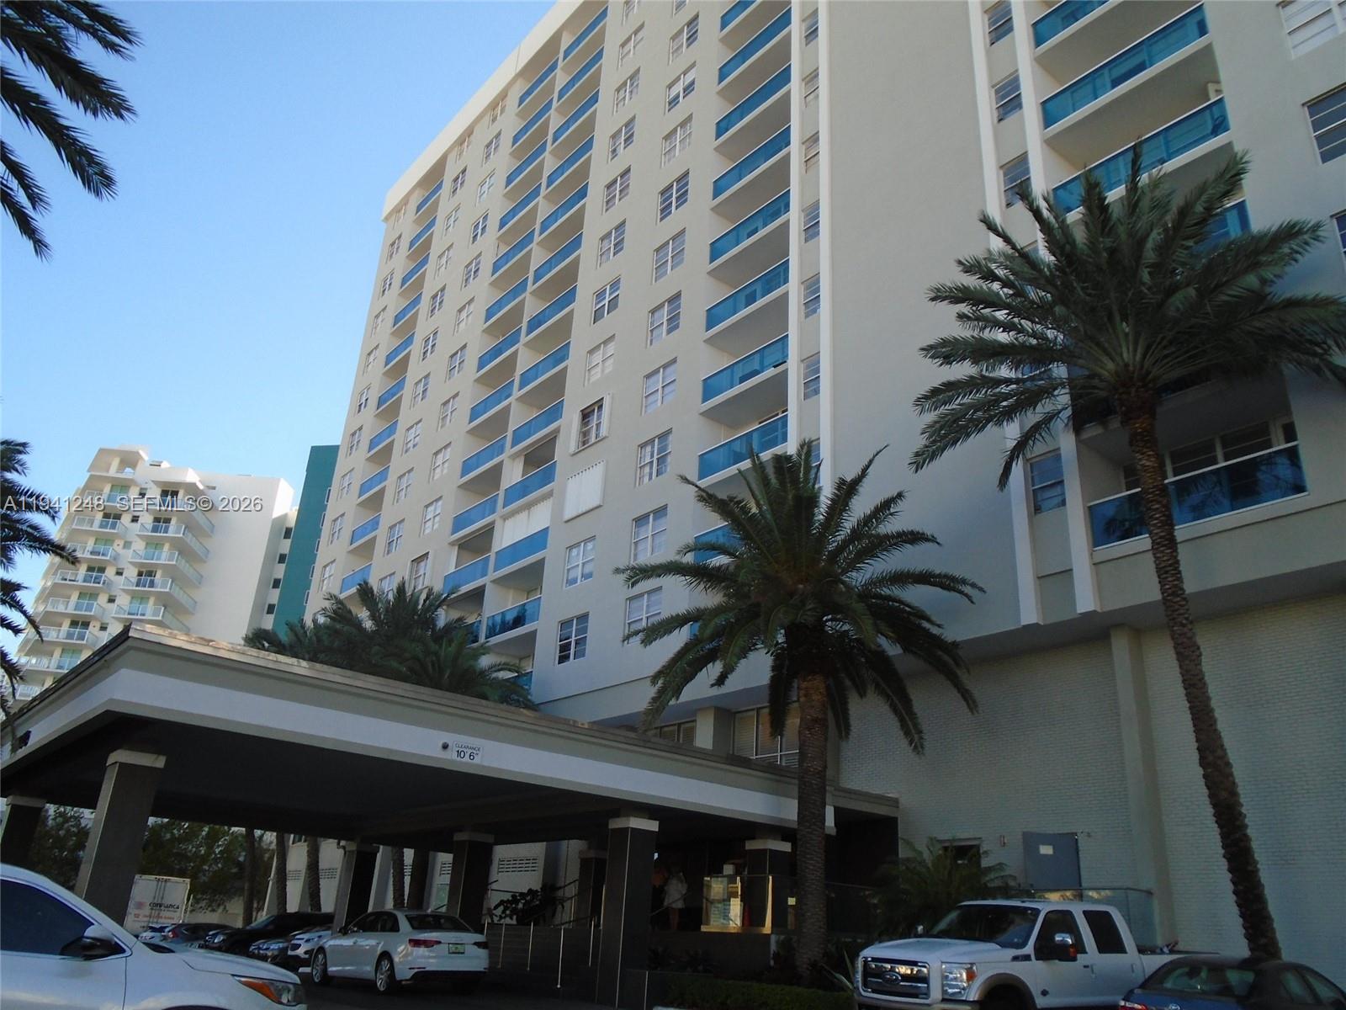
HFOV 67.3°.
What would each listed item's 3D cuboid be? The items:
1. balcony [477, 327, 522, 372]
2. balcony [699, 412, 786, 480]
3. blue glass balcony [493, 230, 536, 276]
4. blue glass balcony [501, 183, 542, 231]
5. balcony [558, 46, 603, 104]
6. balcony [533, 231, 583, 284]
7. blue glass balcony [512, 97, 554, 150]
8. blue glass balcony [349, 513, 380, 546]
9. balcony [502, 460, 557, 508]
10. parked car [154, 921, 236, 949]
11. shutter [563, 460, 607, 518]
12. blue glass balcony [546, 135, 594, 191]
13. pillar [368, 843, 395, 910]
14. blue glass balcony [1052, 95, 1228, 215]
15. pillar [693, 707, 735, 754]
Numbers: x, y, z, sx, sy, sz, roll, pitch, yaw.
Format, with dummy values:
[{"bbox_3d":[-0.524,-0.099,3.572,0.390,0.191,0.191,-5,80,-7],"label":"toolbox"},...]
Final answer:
[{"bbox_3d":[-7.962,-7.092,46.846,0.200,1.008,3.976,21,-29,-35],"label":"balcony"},{"bbox_3d":[2.134,-1.640,30.588,0.200,1.008,3.976,21,-29,-35],"label":"balcony"},{"bbox_3d":[-7.656,-12.024,48.567,0.120,0.930,3.794,22,-30,-35],"label":"blue glass balcony"},{"bbox_3d":[-7.503,-14.515,49.674,0.120,0.930,3.794,22,-30,-35],"label":"blue glass balcony"},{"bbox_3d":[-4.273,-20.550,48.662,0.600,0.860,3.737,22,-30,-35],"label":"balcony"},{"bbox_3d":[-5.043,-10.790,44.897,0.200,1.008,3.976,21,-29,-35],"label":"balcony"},{"bbox_3d":[-7.196,-19.496,51.887,0.120,0.930,3.794,22,-30,-35],"label":"blue glass balcony"},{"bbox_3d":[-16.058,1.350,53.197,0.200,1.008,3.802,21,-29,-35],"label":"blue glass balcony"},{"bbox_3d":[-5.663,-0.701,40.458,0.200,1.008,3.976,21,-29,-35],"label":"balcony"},{"bbox_3d":[-15.843,15.861,35.935,1.820,1.600,4.500,-19,-32,41],"label":"parked car"},{"bbox_3d":[-3.124,-0.486,36.046,0.140,1.740,2.150,22,-30,-35],"label":"shutter"},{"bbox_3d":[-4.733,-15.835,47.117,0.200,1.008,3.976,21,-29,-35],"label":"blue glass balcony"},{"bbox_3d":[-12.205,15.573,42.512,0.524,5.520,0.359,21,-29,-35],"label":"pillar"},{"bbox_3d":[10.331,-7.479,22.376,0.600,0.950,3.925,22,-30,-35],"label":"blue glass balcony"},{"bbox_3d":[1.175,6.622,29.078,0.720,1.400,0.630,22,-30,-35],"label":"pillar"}]

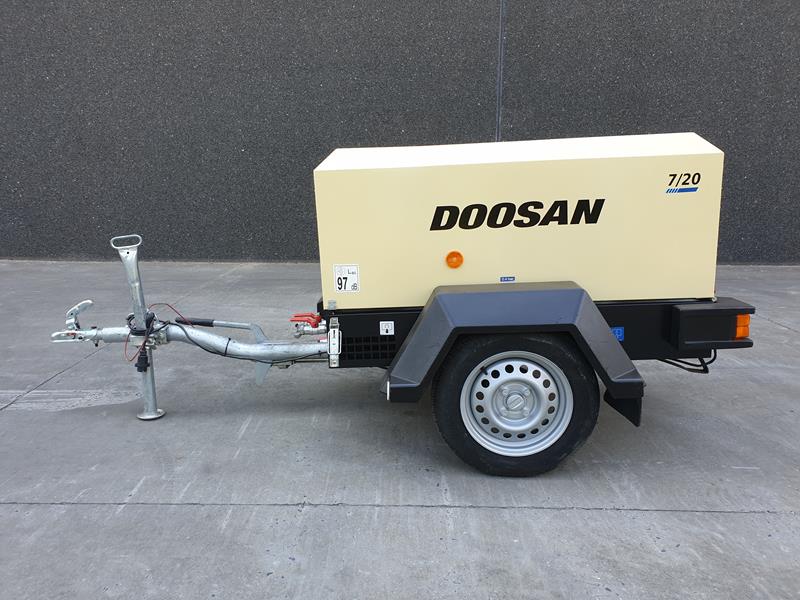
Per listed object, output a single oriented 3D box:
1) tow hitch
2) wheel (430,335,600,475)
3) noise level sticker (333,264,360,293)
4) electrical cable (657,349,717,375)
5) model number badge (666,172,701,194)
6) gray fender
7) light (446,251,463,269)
[{"bbox_3d":[-0.870,0.105,2.468,1.227,0.766,0.220,-2,12,3],"label":"tow hitch"},{"bbox_3d":[0.381,0.324,2.001,0.546,0.536,0.160,1,13,3],"label":"wheel"},{"bbox_3d":[-0.183,-0.073,2.084,0.085,0.100,0.004,-2,12,3],"label":"noise level sticker"},{"bbox_3d":[0.999,0.214,2.091,0.195,0.085,0.090,-2,12,3],"label":"electrical cable"},{"bbox_3d":[0.930,-0.383,1.969,0.108,0.066,0.004,-2,12,3],"label":"model number badge"},{"bbox_3d":[0.362,0.137,1.988,0.810,0.350,0.240,-2,12,3],"label":"gray fender"},{"bbox_3d":[0.186,-0.137,2.045,0.061,0.061,0.016,-2,12,3],"label":"light"}]

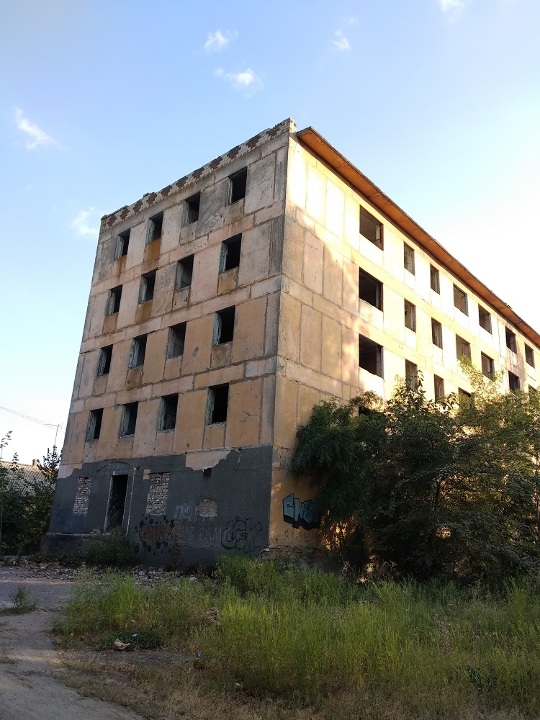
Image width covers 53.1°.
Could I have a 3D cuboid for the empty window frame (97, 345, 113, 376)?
[{"bbox_3d":[-7.194,0.079,23.962,0.952,1.326,0.250,-12,-23,40],"label":"empty window frame"}]

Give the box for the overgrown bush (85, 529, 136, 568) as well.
[{"bbox_3d":[-5.635,6.663,19.167,2.000,1.420,1.500,-12,-23,40],"label":"overgrown bush"}]

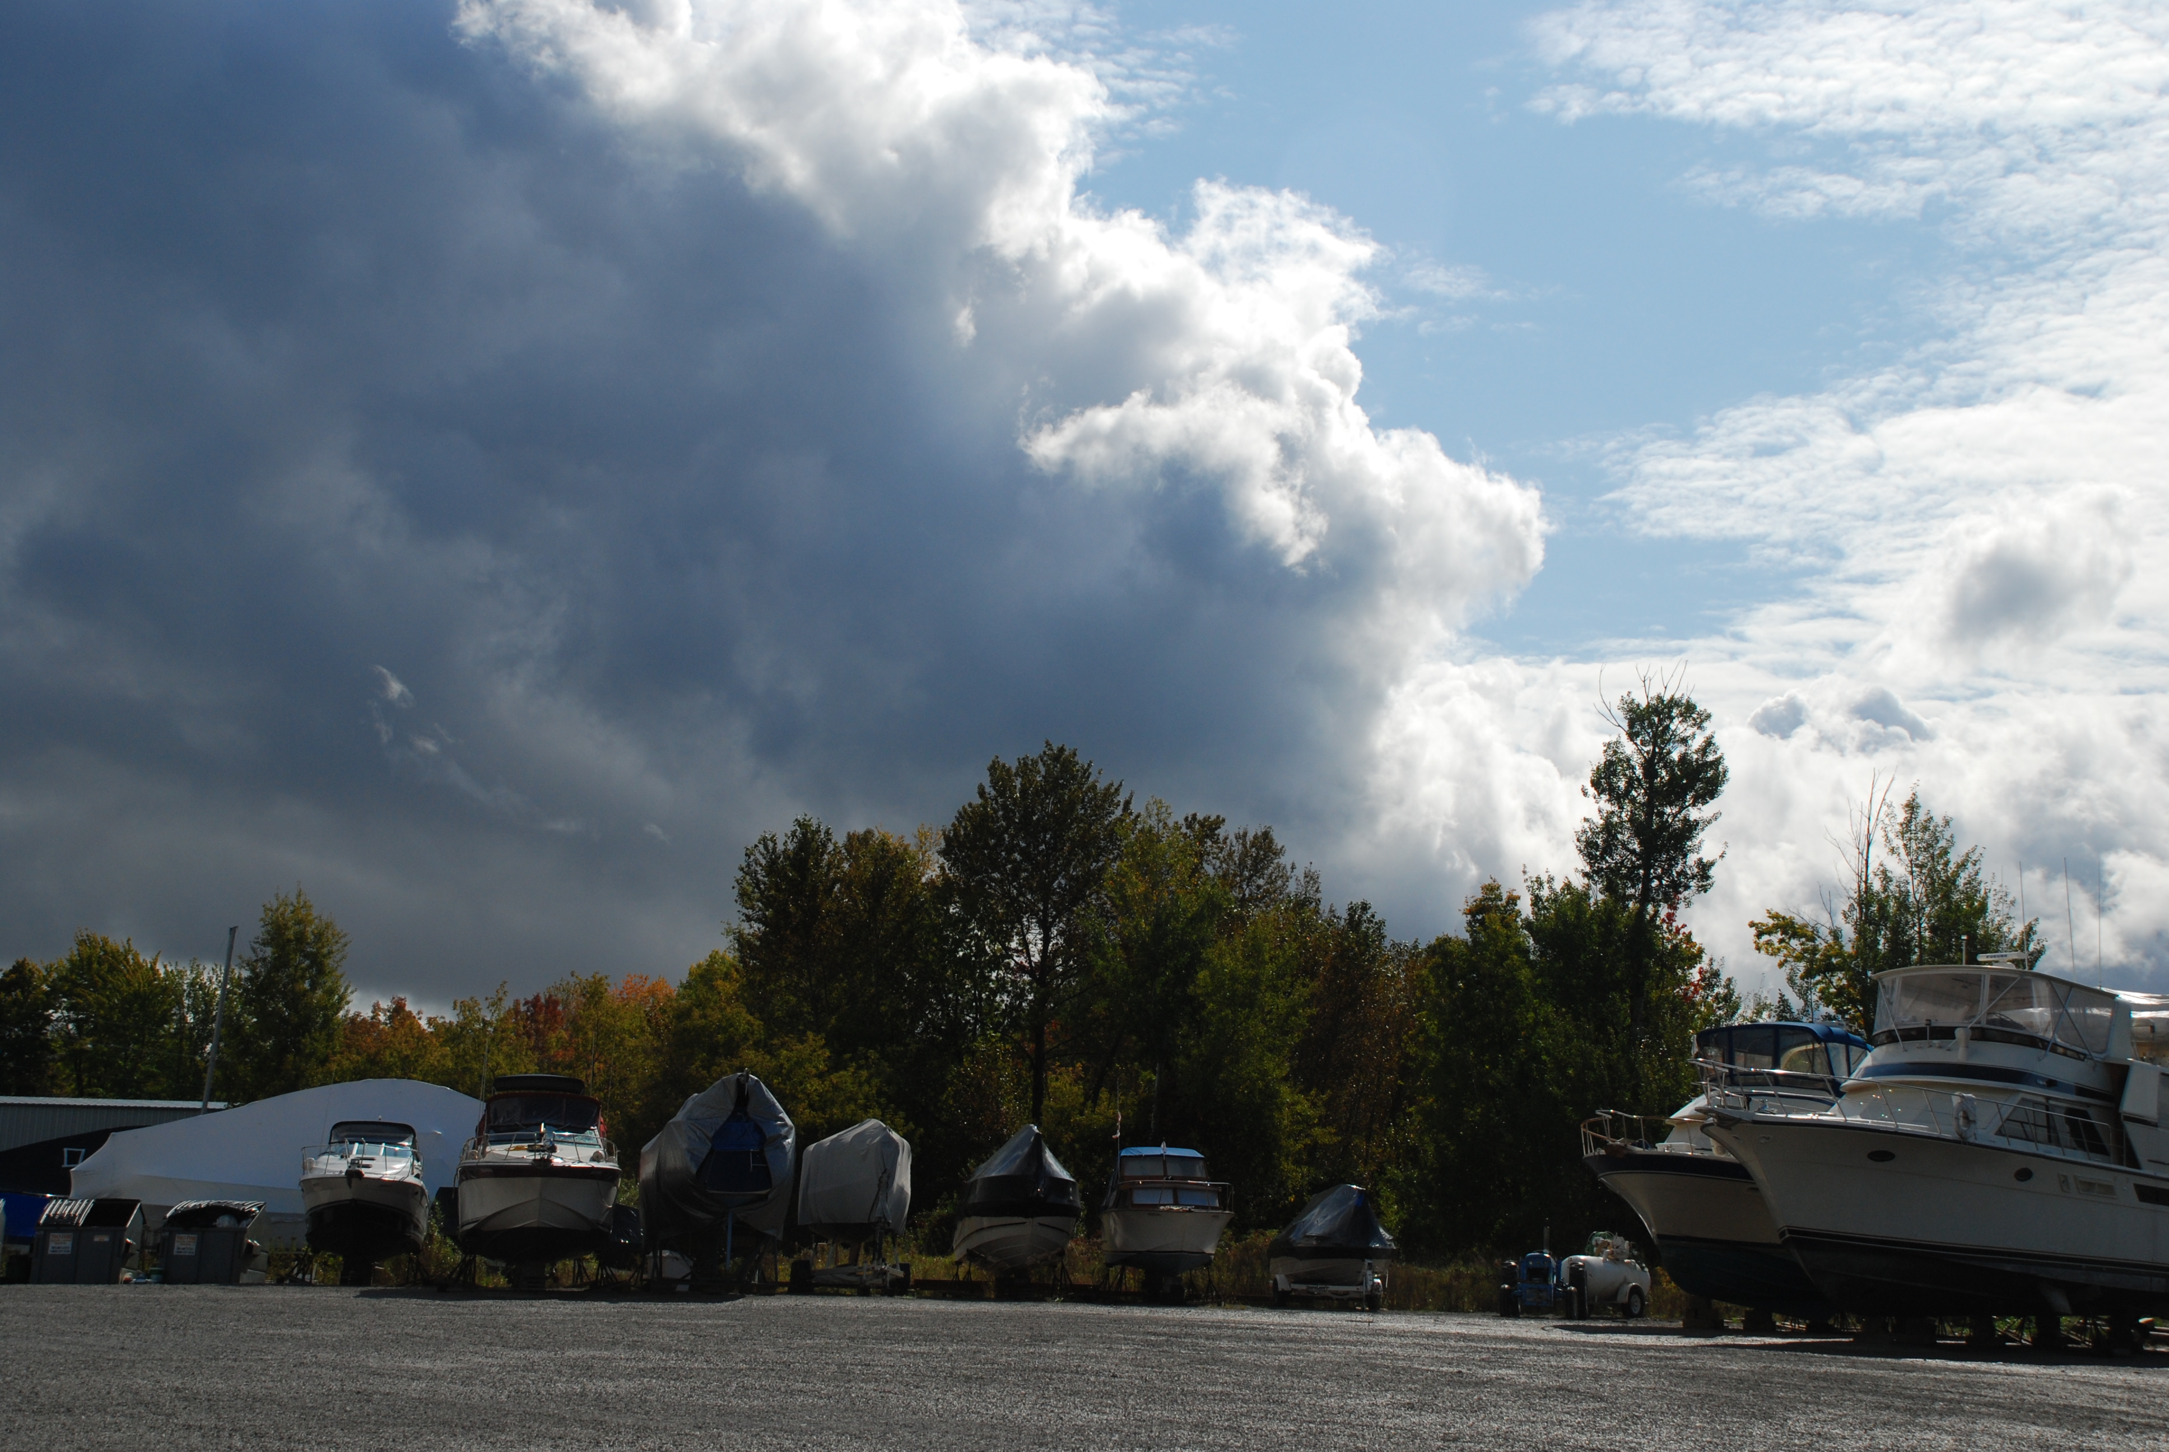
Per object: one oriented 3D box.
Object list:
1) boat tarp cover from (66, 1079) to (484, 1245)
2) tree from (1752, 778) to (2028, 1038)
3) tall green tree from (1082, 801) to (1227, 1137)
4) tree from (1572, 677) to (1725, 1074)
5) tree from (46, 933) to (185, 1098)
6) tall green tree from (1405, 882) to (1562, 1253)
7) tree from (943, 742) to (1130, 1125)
[{"bbox_3d":[-19.307,10.271,75.000,10.200,3.630,3.600,1,-9,0],"label":"boat tarp cover"},{"bbox_3d":[20.380,7.832,79.000,7.000,12.490,6.000,1,-9,0],"label":"tree"},{"bbox_3d":[1.838,8.196,82.000,4.000,12.310,4.000,1,-9,0],"label":"tall green tree"},{"bbox_3d":[15.448,6.900,86.000,4.300,16.340,4.200,1,-9,0],"label":"tree"},{"bbox_3d":[-31.493,11.958,102.000,4.700,10.310,4.700,1,-9,0],"label":"tree"},{"bbox_3d":[10.051,8.984,79.000,4.000,9.960,4.000,1,-9,0],"label":"tall green tree"},{"bbox_3d":[-1.309,7.646,85.000,5.200,14.250,5.000,1,-9,0],"label":"tree"}]

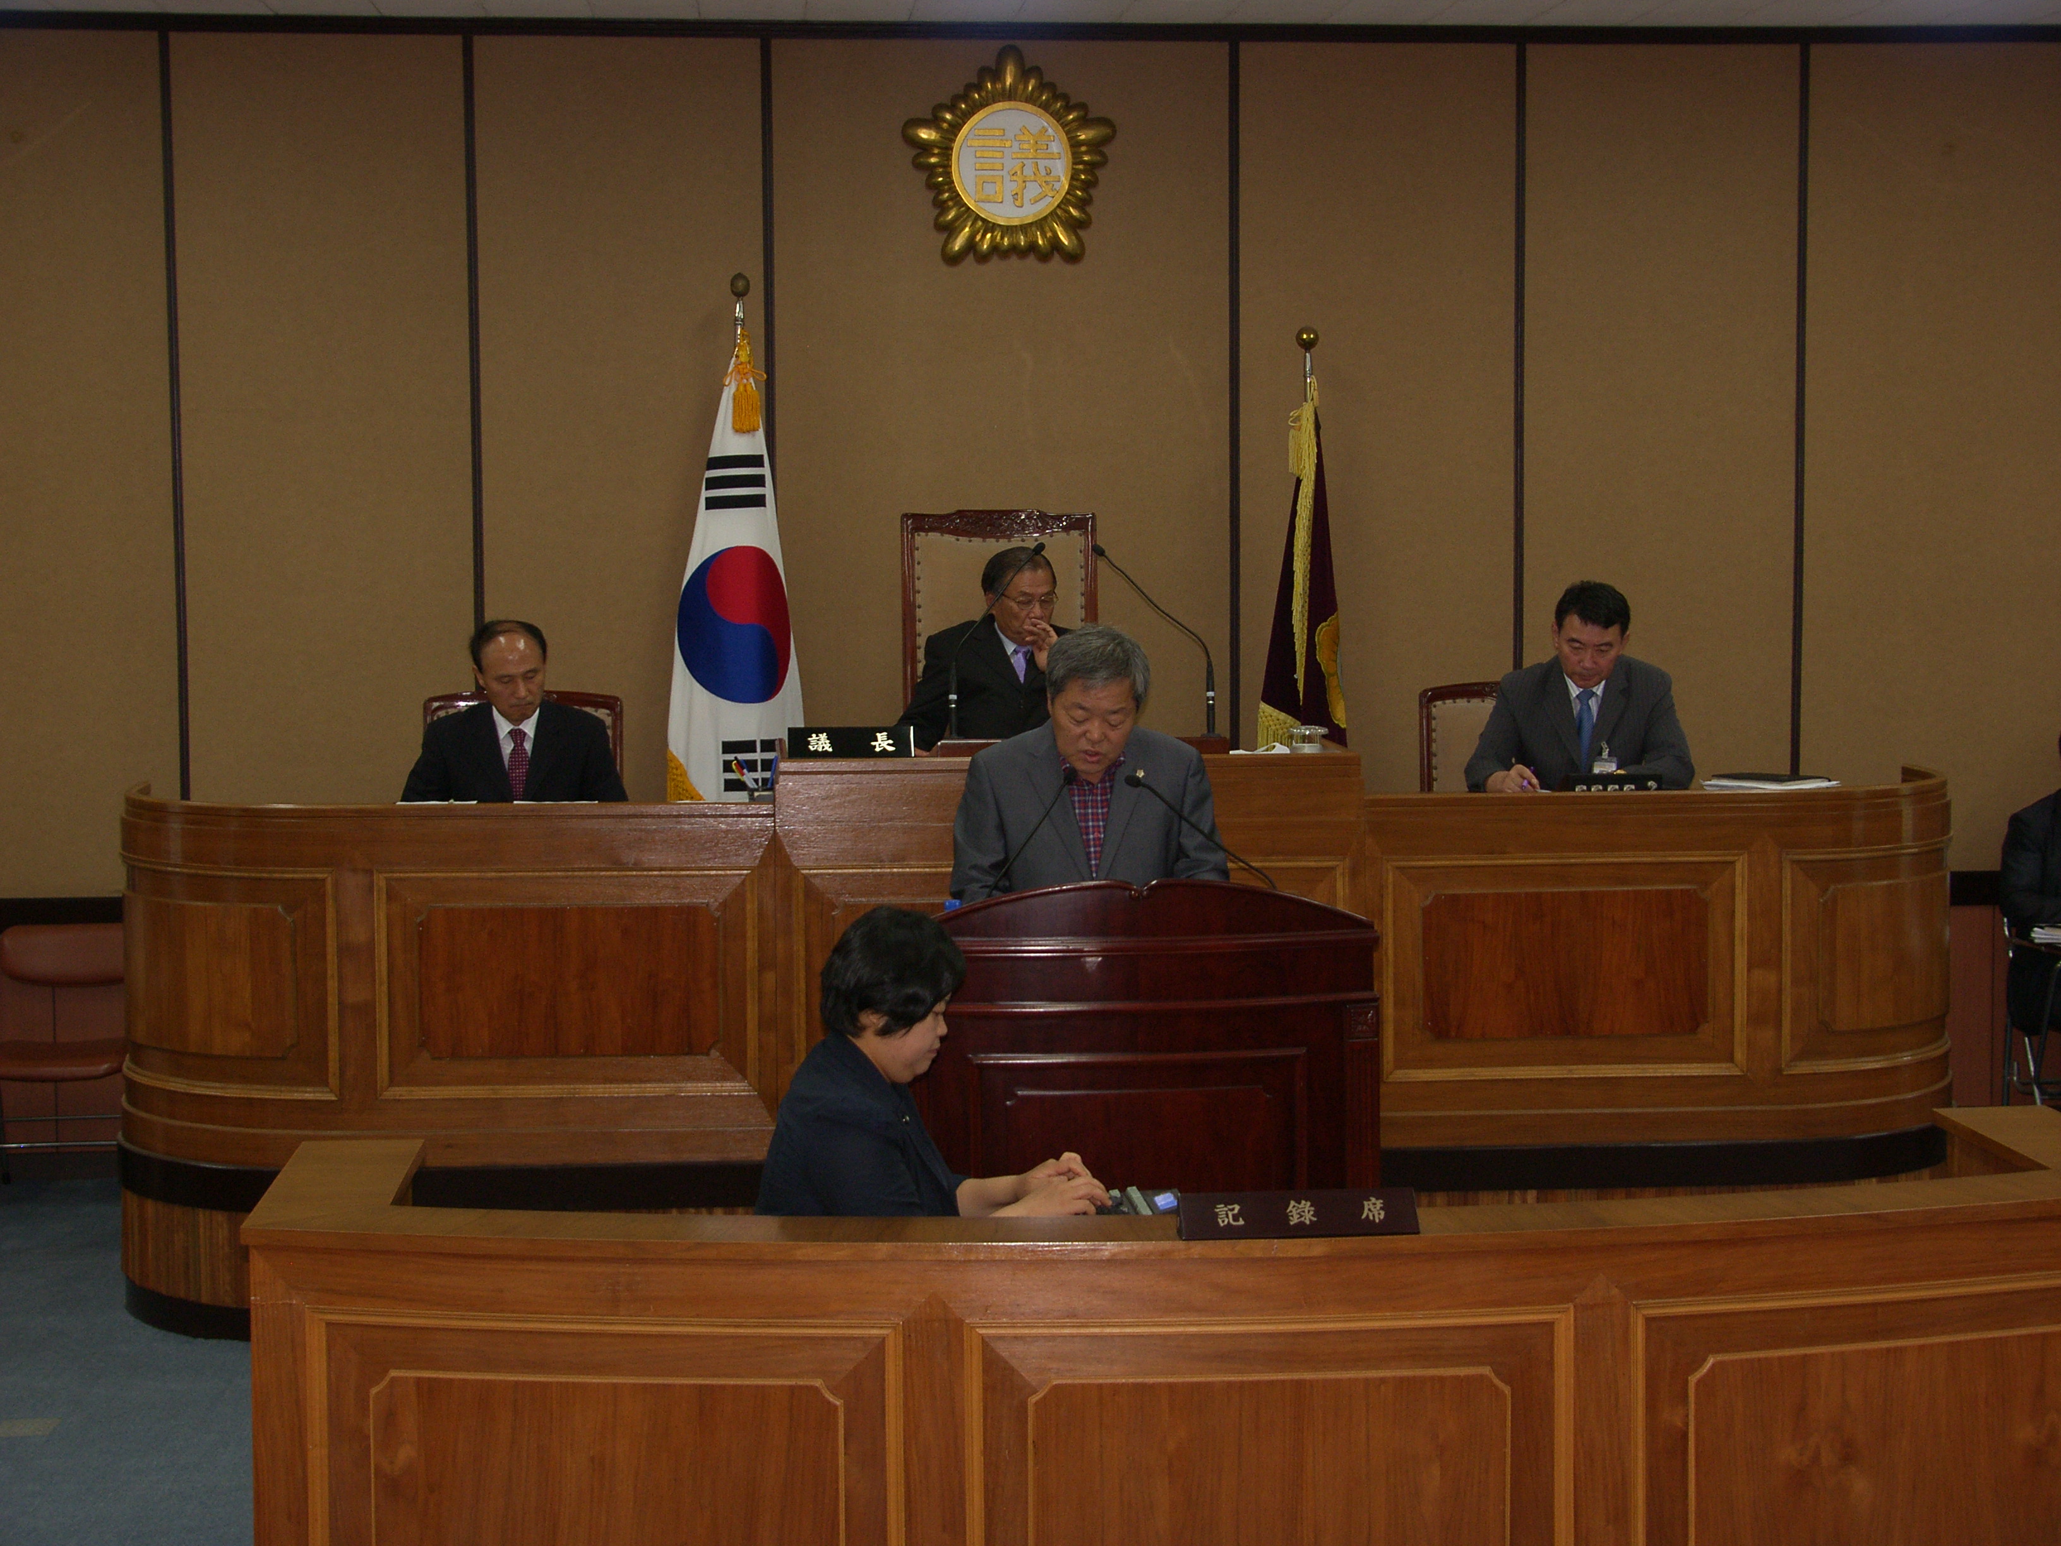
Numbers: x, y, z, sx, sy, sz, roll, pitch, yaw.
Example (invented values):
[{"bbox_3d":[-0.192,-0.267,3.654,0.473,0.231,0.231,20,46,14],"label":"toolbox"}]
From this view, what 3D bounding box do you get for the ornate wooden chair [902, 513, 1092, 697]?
[{"bbox_3d":[-0.071,0.049,8.531,0.620,1.335,0.660,-1,5,-5],"label":"ornate wooden chair"}]

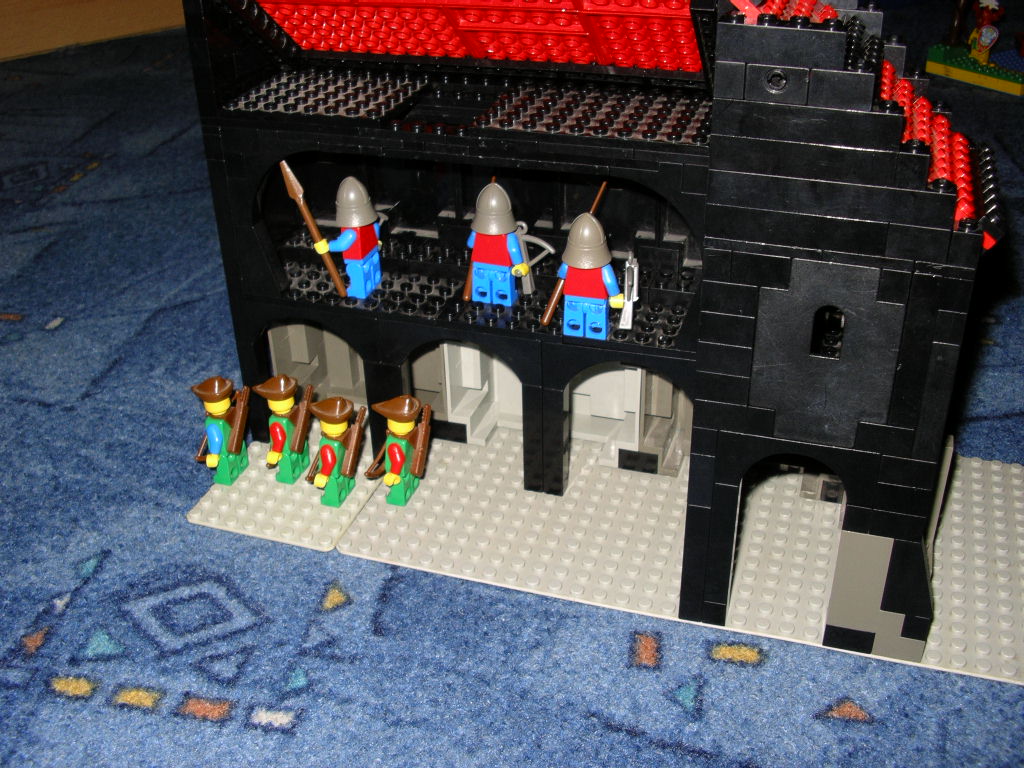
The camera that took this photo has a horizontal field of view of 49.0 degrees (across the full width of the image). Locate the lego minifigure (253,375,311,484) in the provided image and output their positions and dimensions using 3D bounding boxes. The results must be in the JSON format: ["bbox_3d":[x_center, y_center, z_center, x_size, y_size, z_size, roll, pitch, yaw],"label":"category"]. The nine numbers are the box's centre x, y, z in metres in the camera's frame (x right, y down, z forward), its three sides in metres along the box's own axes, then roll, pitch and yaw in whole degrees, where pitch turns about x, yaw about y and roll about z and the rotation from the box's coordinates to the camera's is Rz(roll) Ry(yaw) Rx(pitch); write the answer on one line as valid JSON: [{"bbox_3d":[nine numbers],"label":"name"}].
[{"bbox_3d":[-0.089,0.016,0.446,0.025,0.045,0.025,8,31,16],"label":"lego minifigure"}]

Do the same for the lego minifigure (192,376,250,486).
[{"bbox_3d":[-0.114,0.017,0.445,0.025,0.045,0.025,8,31,16],"label":"lego minifigure"}]

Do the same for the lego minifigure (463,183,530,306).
[{"bbox_3d":[-0.006,-0.053,0.421,0.025,0.046,0.022,8,31,16],"label":"lego minifigure"}]

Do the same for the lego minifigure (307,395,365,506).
[{"bbox_3d":[-0.068,0.024,0.431,0.025,0.045,0.025,8,31,16],"label":"lego minifigure"}]

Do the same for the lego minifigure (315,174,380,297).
[{"bbox_3d":[-0.060,-0.057,0.430,0.022,0.045,0.025,8,31,16],"label":"lego minifigure"}]

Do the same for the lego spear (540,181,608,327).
[{"bbox_3d":[0.023,-0.048,0.409,0.003,0.057,0.006,24,0,0],"label":"lego spear"}]

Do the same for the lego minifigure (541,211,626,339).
[{"bbox_3d":[0.028,-0.039,0.396,0.025,0.045,0.022,8,31,16],"label":"lego minifigure"}]

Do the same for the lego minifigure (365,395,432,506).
[{"bbox_3d":[-0.042,0.024,0.431,0.025,0.045,0.025,8,31,16],"label":"lego minifigure"}]

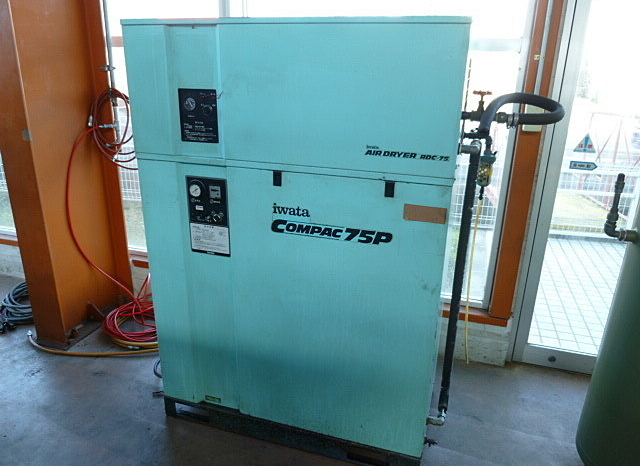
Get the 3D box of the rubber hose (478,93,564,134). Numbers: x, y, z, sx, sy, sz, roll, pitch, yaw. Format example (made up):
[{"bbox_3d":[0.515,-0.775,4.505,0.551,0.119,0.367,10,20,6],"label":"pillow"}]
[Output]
[{"bbox_3d":[0.699,-0.418,1.606,0.267,0.136,0.160,7,20,16],"label":"rubber hose"}]

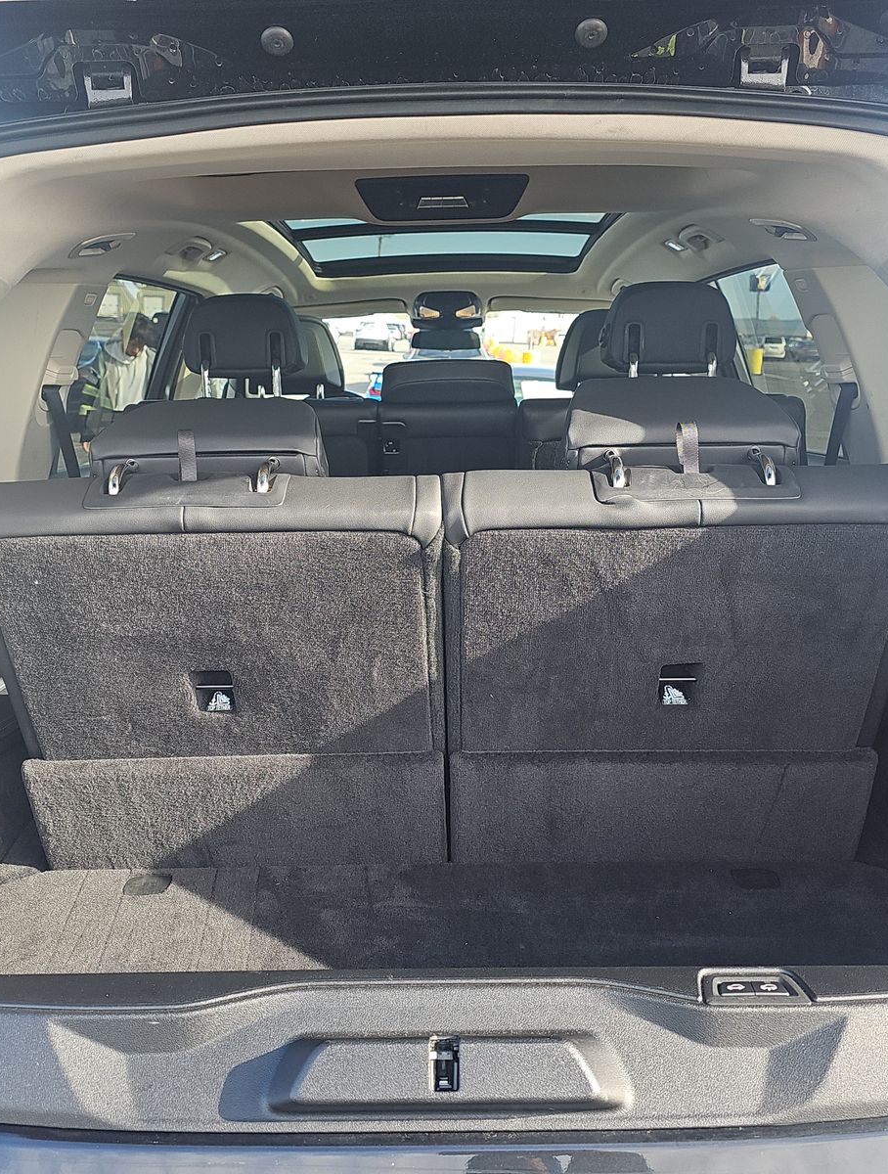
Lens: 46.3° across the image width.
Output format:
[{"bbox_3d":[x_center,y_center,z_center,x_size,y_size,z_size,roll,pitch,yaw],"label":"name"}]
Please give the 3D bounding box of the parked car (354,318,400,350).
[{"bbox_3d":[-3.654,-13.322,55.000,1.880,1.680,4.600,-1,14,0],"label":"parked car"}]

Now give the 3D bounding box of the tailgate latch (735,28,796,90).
[{"bbox_3d":[0.254,-0.415,0.820,0.043,0.038,0.030,-1,14,0],"label":"tailgate latch"}]

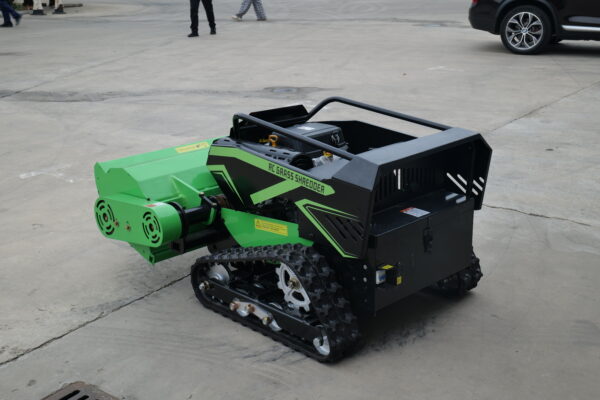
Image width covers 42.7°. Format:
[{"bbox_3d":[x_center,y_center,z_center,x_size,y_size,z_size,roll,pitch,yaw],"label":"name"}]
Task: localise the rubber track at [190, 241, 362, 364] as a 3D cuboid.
[{"bbox_3d":[-0.123,0.347,3.127,0.845,0.359,0.158,16,24,42],"label":"rubber track"}]

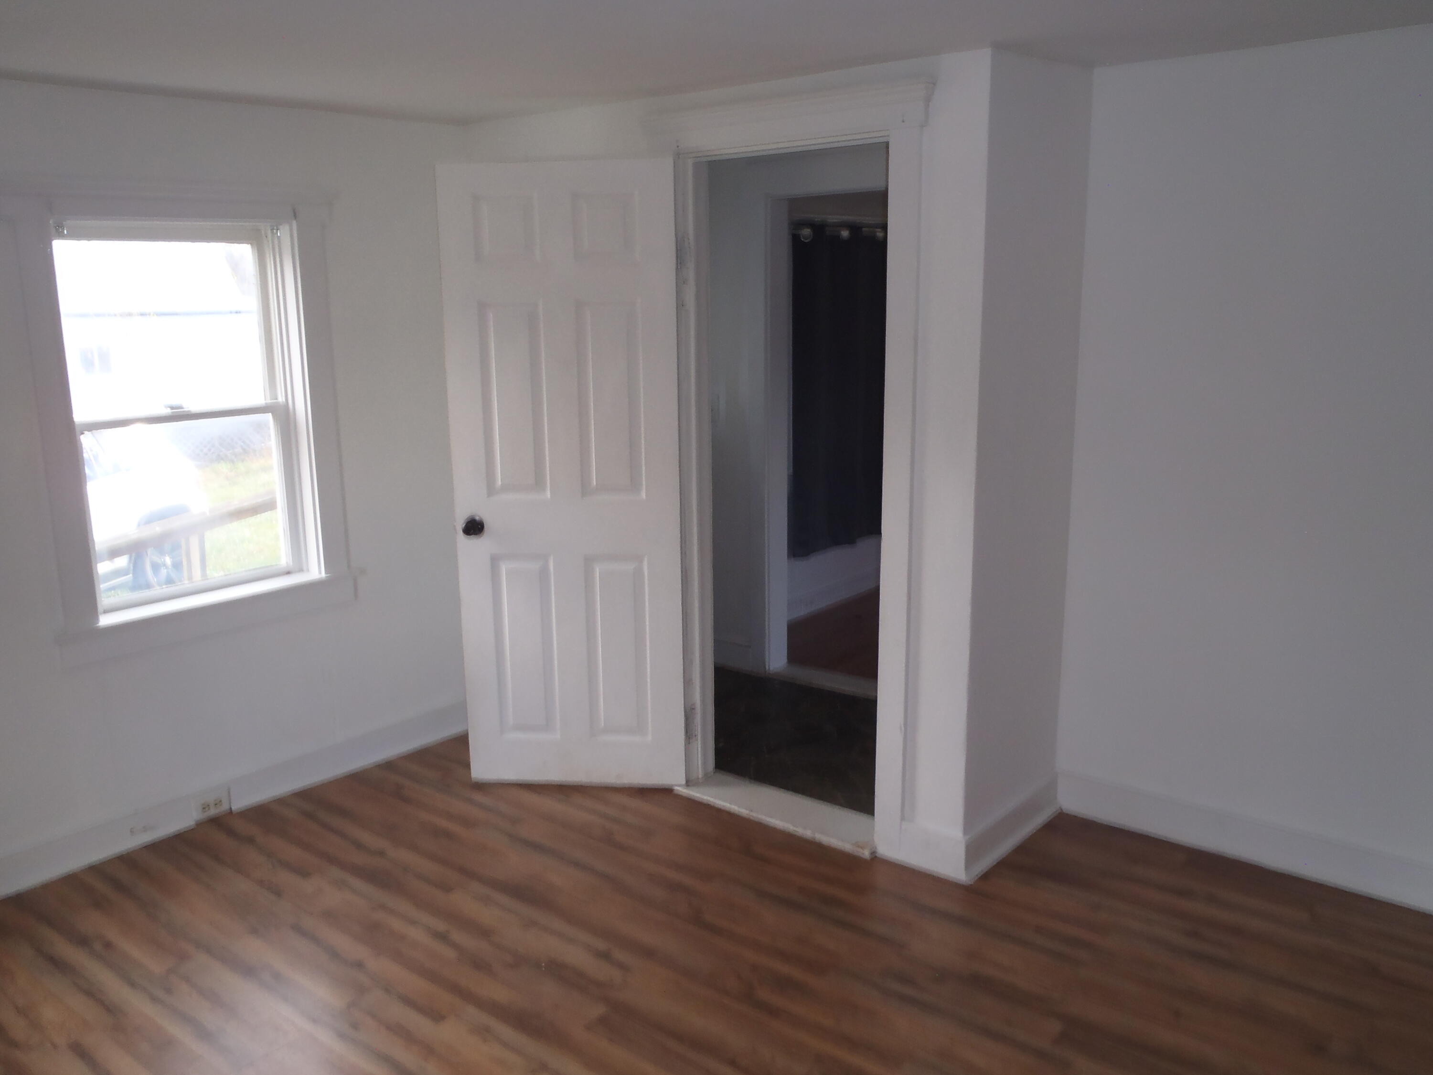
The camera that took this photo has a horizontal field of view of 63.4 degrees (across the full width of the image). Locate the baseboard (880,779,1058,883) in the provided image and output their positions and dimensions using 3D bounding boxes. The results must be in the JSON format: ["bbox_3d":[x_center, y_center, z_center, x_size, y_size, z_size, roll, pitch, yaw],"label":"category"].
[{"bbox_3d":[0.788,0.845,3.589,0.300,0.128,0.587,9,16,40],"label":"baseboard"}]

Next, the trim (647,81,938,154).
[{"bbox_3d":[0.173,-1.166,3.267,0.983,0.110,0.055,9,16,40],"label":"trim"}]

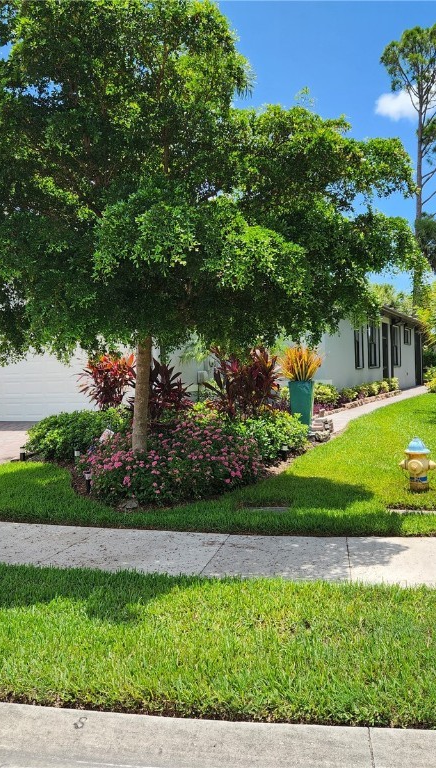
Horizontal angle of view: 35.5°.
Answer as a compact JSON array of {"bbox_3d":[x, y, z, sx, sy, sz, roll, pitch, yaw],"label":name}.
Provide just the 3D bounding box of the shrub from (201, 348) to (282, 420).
[{"bbox_3d":[0.411,0.068,11.313,1.300,1.350,1.200,-2,1,0],"label":"shrub"}]

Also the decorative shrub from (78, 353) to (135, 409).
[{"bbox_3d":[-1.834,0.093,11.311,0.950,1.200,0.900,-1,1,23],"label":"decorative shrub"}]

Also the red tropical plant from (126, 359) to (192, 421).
[{"bbox_3d":[-0.911,0.245,11.012,1.050,1.250,1.000,-2,1,0],"label":"red tropical plant"}]

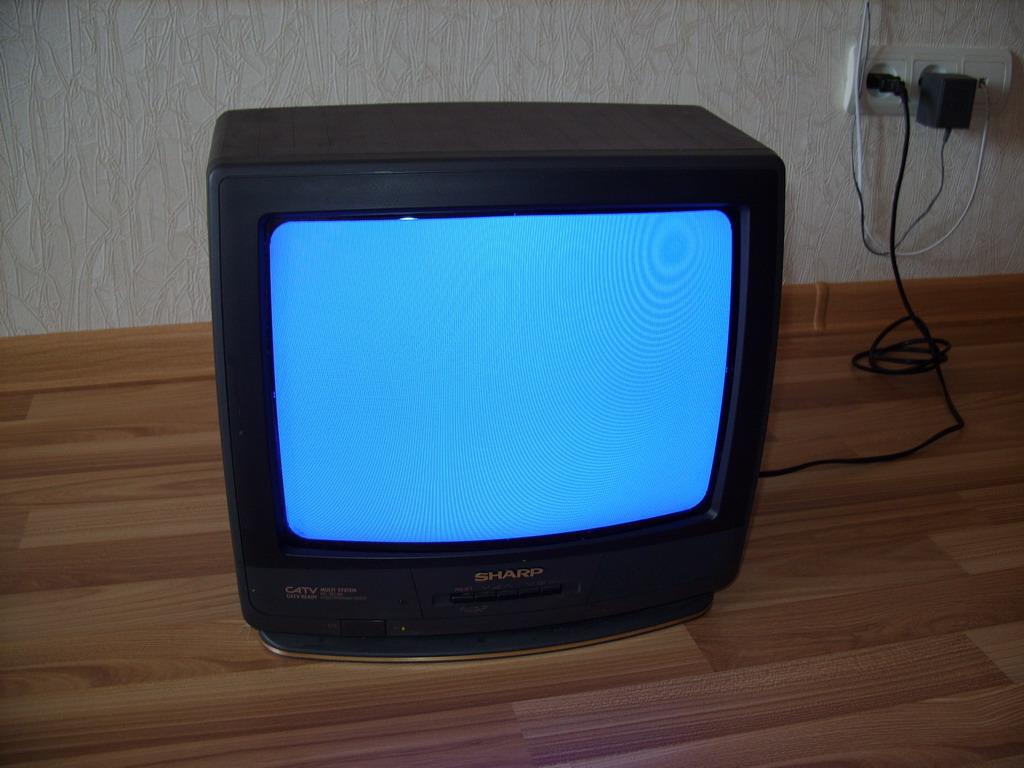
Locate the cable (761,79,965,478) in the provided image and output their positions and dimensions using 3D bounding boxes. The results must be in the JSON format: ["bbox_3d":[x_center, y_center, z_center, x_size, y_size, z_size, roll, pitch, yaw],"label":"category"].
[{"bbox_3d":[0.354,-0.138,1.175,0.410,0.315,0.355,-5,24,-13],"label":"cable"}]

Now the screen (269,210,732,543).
[{"bbox_3d":[-0.004,-0.004,0.722,0.290,0.213,0.025,-3,22,-10],"label":"screen"}]

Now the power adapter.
[{"bbox_3d":[0.499,-0.326,1.293,0.043,0.056,0.050,-5,24,-13],"label":"power adapter"}]

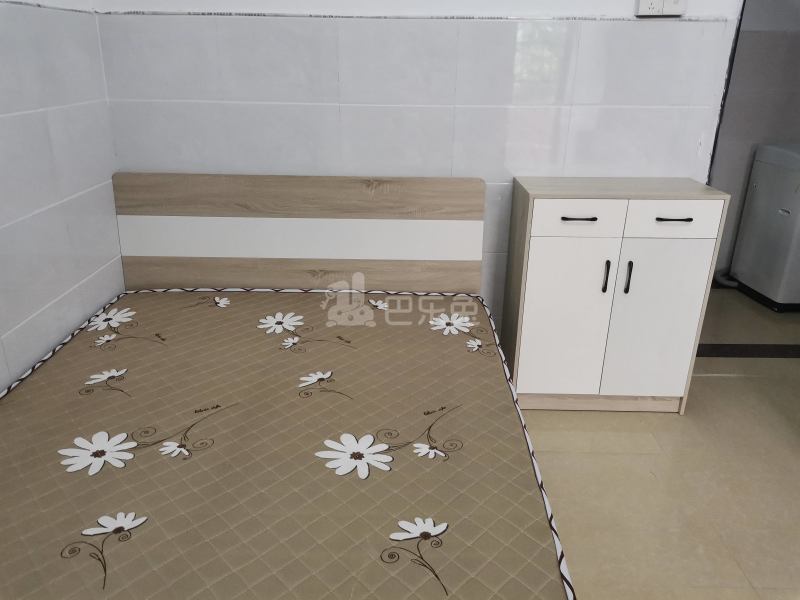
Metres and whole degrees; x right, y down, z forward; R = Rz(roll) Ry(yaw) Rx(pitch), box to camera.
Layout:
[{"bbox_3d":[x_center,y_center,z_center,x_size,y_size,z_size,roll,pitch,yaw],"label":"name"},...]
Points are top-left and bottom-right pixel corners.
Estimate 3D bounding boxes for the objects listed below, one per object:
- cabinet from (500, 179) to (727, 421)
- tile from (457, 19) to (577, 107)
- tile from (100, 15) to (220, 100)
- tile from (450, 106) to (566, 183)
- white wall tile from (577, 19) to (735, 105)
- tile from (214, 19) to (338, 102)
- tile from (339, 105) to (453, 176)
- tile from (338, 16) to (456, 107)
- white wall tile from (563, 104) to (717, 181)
[{"bbox_3d":[0.802,-0.013,2.416,0.705,0.892,0.325,1,22,0],"label":"cabinet"},{"bbox_3d":[0.442,-0.898,2.285,0.450,0.302,0.020,0,22,-2],"label":"tile"},{"bbox_3d":[-0.892,-0.900,2.248,0.420,0.302,0.020,0,22,-2],"label":"tile"},{"bbox_3d":[0.439,-0.617,2.396,0.450,0.302,0.020,0,22,-2],"label":"tile"},{"bbox_3d":[0.955,-0.897,2.299,0.576,0.302,0.020,0,22,-2],"label":"white wall tile"},{"bbox_3d":[-0.458,-0.900,2.260,0.450,0.302,0.020,0,22,-2],"label":"tile"},{"bbox_3d":[-0.011,-0.618,2.384,0.450,0.302,0.020,0,22,-2],"label":"tile"},{"bbox_3d":[-0.008,-0.899,2.273,0.450,0.302,0.020,0,22,-2],"label":"tile"},{"bbox_3d":[0.951,-0.616,2.410,0.576,0.302,0.020,0,22,-2],"label":"white wall tile"}]

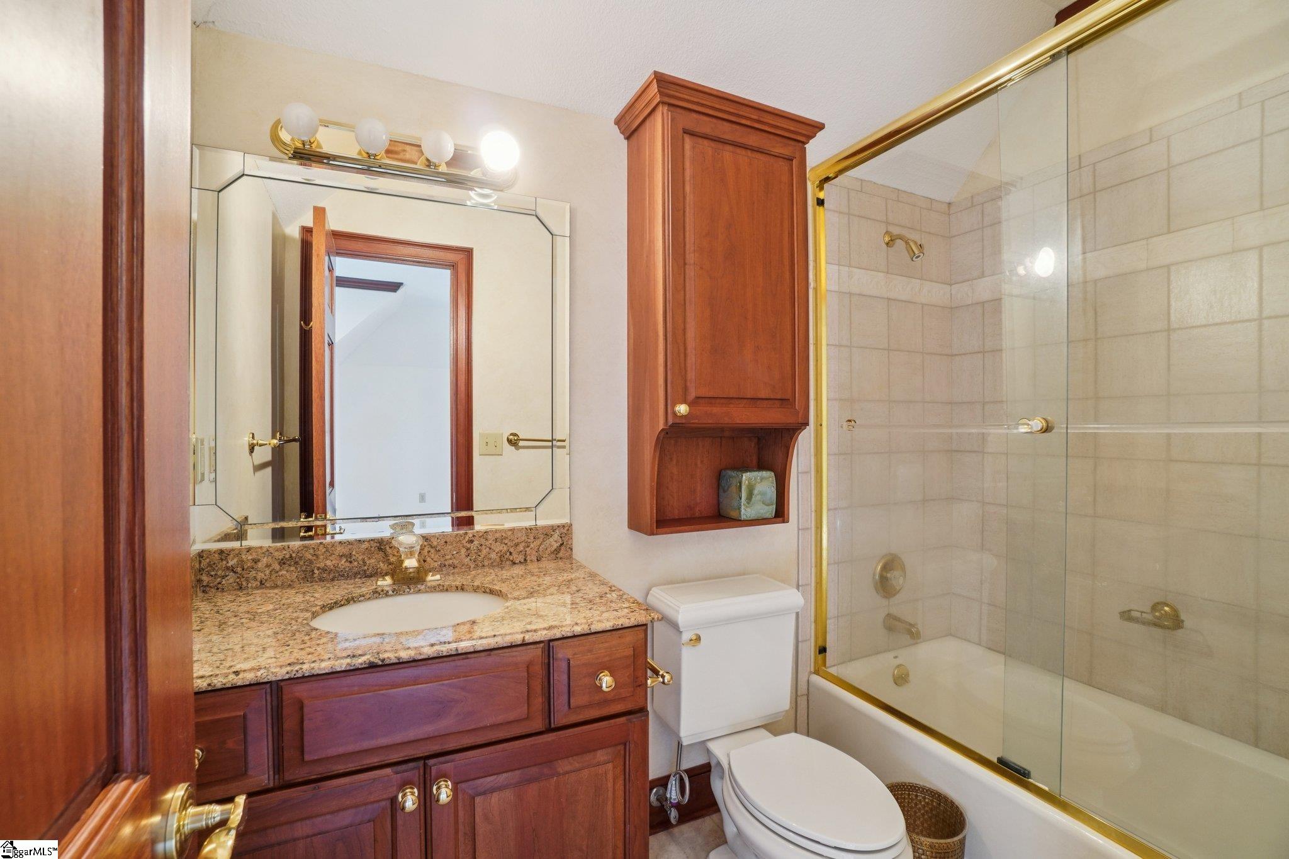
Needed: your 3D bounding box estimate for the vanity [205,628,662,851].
[{"bbox_3d":[-0.505,0.839,1.175,0.901,0.899,0.505,0,0,-23],"label":"vanity"}]

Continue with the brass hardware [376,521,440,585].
[{"bbox_3d":[-0.566,0.310,1.296,0.154,0.128,0.133,0,0,-24],"label":"brass hardware"}]

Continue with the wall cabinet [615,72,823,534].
[{"bbox_3d":[0.231,-0.316,1.610,0.575,1.215,0.267,0,0,-24],"label":"wall cabinet"}]

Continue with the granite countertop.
[{"bbox_3d":[-0.510,0.388,1.147,0.931,0.029,0.531,0,0,-23],"label":"granite countertop"}]

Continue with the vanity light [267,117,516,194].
[{"bbox_3d":[-0.584,-0.686,1.308,0.575,0.139,0.142,0,0,-24],"label":"vanity light"}]

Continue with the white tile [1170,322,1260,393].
[{"bbox_3d":[1.616,-0.199,1.527,0.010,0.193,0.193,0,0,-24],"label":"white tile"}]

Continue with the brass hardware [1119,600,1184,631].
[{"bbox_3d":[1.520,0.552,1.607,0.104,0.065,0.134,0,0,-24],"label":"brass hardware"}]

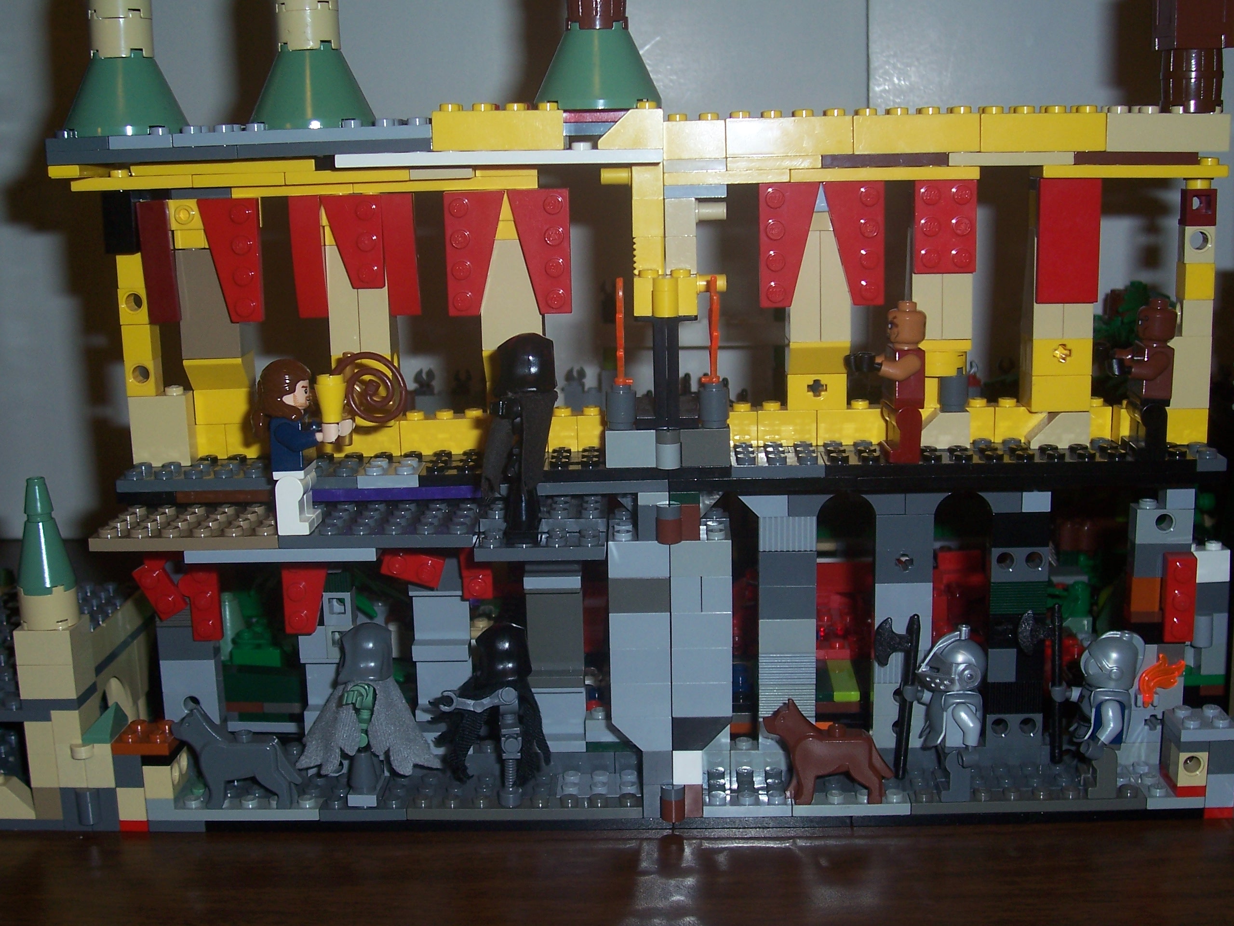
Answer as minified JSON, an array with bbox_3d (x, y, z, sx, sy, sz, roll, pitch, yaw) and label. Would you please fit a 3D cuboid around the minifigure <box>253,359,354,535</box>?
[{"bbox_3d":[-0.078,-0.005,0.375,0.024,0.043,0.021,-1,11,3],"label":"minifigure"}]

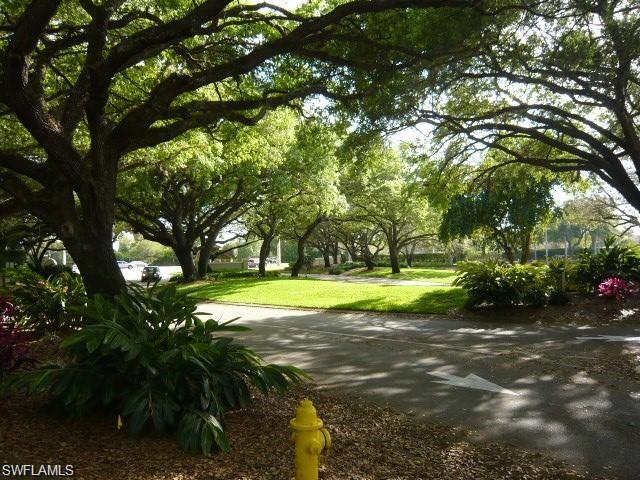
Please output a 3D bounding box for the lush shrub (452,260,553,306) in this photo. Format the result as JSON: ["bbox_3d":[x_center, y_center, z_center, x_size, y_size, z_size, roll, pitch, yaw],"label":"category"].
[{"bbox_3d":[6.600,1.550,18.600,3.250,1.600,2.200,-1,-3,22],"label":"lush shrub"}]

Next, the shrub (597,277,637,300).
[{"bbox_3d":[10.770,1.780,18.800,1.320,0.860,1.150,-1,-3,27],"label":"shrub"}]

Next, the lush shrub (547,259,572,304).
[{"bbox_3d":[8.560,1.480,18.500,0.950,1.620,0.950,-1,-3,25],"label":"lush shrub"}]

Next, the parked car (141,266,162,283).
[{"bbox_3d":[-15.950,3.250,49.000,1.750,1.470,4.300,1,-3,-14],"label":"parked car"}]

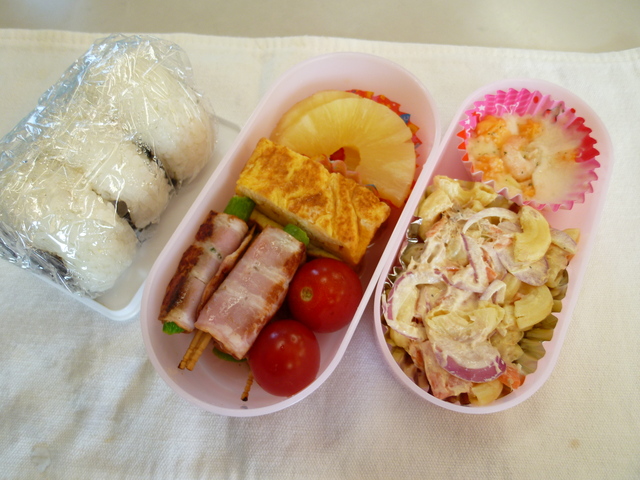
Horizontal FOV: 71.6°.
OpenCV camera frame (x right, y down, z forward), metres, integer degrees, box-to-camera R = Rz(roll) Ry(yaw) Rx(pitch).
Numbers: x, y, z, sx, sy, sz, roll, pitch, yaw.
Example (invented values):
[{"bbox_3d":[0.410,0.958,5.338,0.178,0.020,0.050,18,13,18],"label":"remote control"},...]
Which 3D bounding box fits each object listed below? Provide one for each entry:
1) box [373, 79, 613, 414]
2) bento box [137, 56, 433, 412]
[{"bbox_3d":[0.078,0.000,0.208,0.075,0.040,0.161,25,73,10],"label":"box"},{"bbox_3d":[-0.007,-0.005,0.209,0.084,0.047,0.172,26,73,10],"label":"bento box"}]

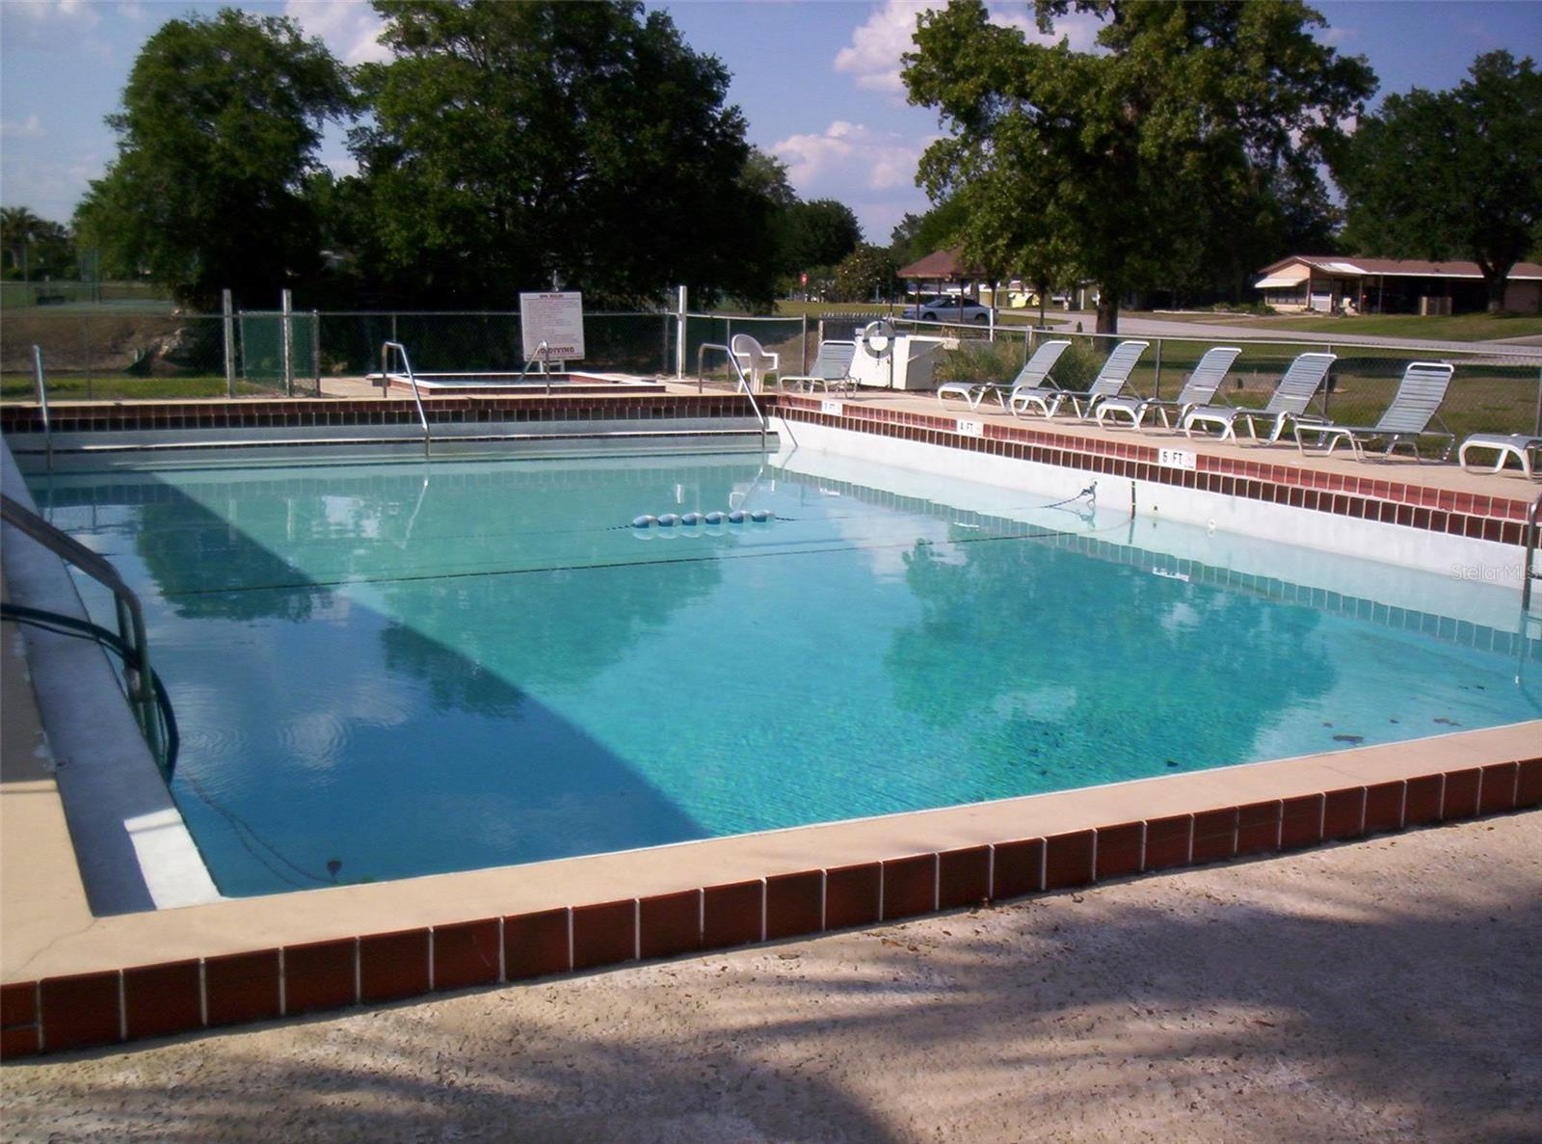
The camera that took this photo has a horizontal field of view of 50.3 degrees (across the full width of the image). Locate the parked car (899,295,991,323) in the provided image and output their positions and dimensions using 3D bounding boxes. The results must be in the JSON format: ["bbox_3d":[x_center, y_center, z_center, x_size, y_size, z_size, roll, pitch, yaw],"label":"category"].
[{"bbox_3d":[8.775,-12.737,80.000,4.650,1.370,1.760,-1,10,-12],"label":"parked car"}]

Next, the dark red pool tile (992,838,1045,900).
[{"bbox_3d":[0.603,0.726,4.043,0.149,0.144,0.020,-3,10,-26],"label":"dark red pool tile"}]

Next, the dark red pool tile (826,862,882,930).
[{"bbox_3d":[0.188,0.755,3.842,0.149,0.144,0.020,-3,10,-26],"label":"dark red pool tile"}]

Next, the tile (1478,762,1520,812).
[{"bbox_3d":[2.179,0.647,4.935,0.150,0.146,0.018,-3,10,-25],"label":"tile"}]

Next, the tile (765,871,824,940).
[{"bbox_3d":[0.052,0.798,3.951,0.151,0.146,0.020,-4,11,-25],"label":"tile"}]

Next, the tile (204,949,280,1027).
[{"bbox_3d":[-1.096,0.860,3.407,0.151,0.146,0.020,-4,11,-25],"label":"tile"}]

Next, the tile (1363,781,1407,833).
[{"bbox_3d":[1.773,0.683,4.768,0.151,0.146,0.020,-4,11,-25],"label":"tile"}]

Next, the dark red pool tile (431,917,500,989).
[{"bbox_3d":[-0.640,0.800,3.445,0.149,0.144,0.020,-3,10,-26],"label":"dark red pool tile"}]

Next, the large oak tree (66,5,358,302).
[{"bbox_3d":[-17.230,-12.250,50.720,8.360,9.740,8.360,-2,10,-18],"label":"large oak tree"}]

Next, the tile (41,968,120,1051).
[{"bbox_3d":[-1.312,0.831,3.125,0.149,0.144,0.020,-3,10,-26],"label":"tile"}]

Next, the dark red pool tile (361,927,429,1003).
[{"bbox_3d":[-0.813,0.846,3.543,0.151,0.146,0.020,-4,11,-25],"label":"dark red pool tile"}]

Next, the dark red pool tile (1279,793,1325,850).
[{"bbox_3d":[1.477,0.693,4.587,0.150,0.146,0.018,-3,10,-25],"label":"dark red pool tile"}]

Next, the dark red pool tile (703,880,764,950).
[{"bbox_3d":[-0.093,0.807,3.883,0.151,0.146,0.020,-4,11,-25],"label":"dark red pool tile"}]

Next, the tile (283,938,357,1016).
[{"bbox_3d":[-0.955,0.852,3.475,0.151,0.146,0.020,-4,11,-25],"label":"tile"}]

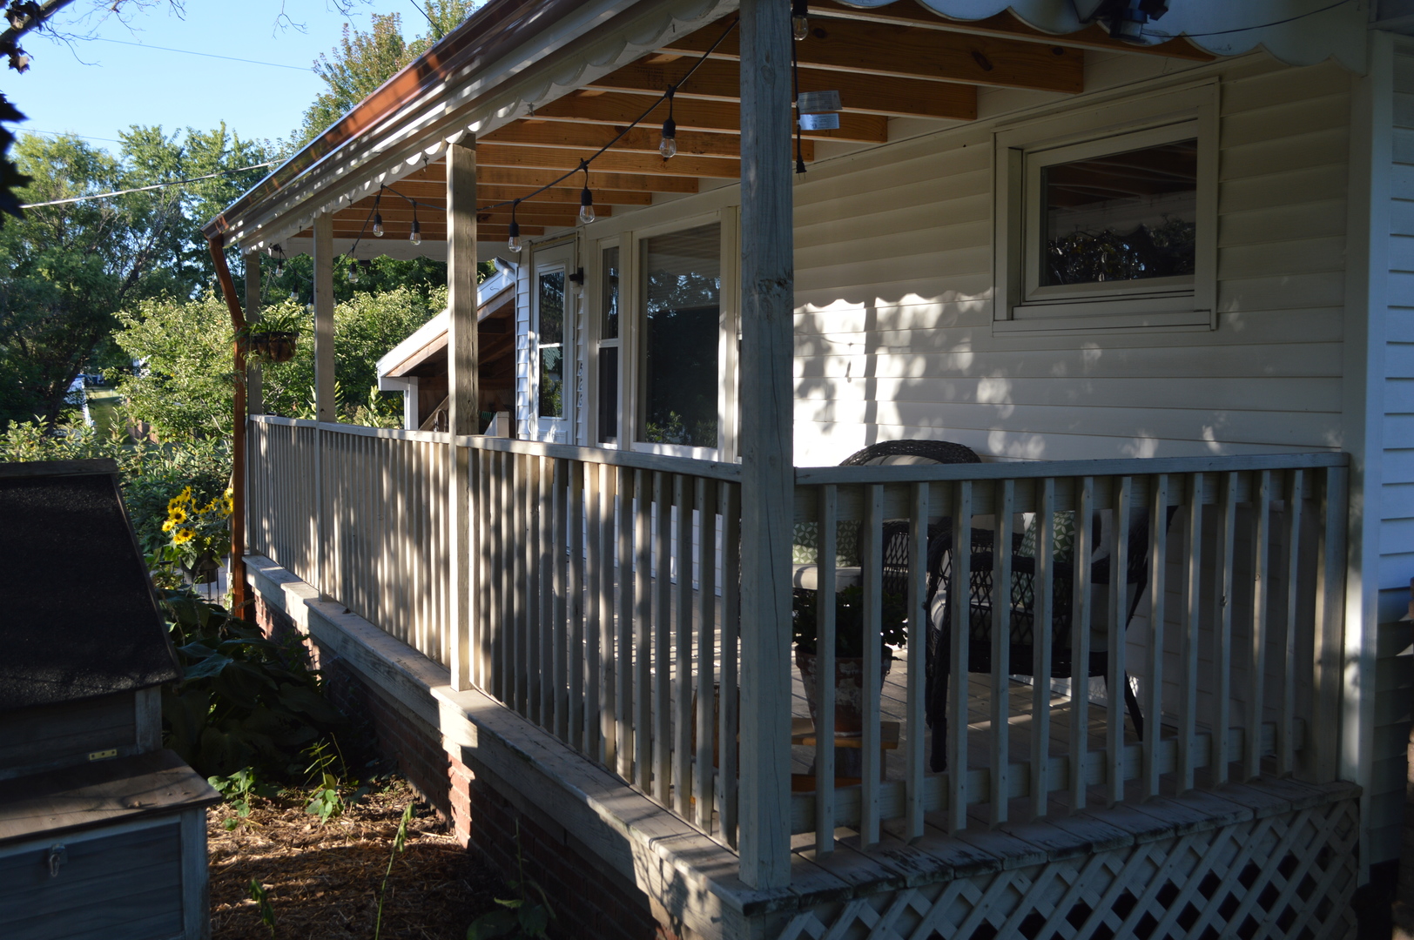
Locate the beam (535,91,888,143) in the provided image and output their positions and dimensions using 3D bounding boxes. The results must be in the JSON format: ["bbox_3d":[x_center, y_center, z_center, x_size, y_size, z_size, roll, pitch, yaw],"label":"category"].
[{"bbox_3d":[-0.026,-1.455,5.675,1.829,0.176,0.040,-3,5,-27],"label":"beam"}]

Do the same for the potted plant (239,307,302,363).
[{"bbox_3d":[-2.738,-0.846,8.873,0.400,0.360,0.400,-2,4,-27],"label":"potted plant"}]

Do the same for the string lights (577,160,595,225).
[{"bbox_3d":[-0.365,-0.842,4.281,0.050,0.198,0.050,0,4,0],"label":"string lights"}]

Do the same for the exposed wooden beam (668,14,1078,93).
[{"bbox_3d":[0.530,-1.386,4.586,1.829,0.176,0.040,-3,5,-27],"label":"exposed wooden beam"}]

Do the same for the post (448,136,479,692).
[{"bbox_3d":[-0.922,-0.198,5.345,0.086,2.083,0.086,-2,4,-27],"label":"post"}]

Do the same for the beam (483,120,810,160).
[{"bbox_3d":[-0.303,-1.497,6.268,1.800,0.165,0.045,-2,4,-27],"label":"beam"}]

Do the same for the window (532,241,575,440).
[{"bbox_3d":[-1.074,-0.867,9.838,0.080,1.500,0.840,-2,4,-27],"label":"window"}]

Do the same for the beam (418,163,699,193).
[{"bbox_3d":[-0.853,-1.558,7.295,1.829,0.176,0.040,-3,5,-27],"label":"beam"}]

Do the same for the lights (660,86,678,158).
[{"bbox_3d":[-0.102,-0.913,3.711,0.049,0.187,0.049,0,4,0],"label":"lights"}]

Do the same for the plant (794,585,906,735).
[{"bbox_3d":[0.370,0.505,3.836,0.350,0.400,0.350,0,4,3],"label":"plant"}]

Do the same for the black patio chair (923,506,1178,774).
[{"bbox_3d":[1.072,0.436,4.467,0.770,0.890,0.680,0,4,1],"label":"black patio chair"}]

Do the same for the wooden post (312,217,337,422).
[{"bbox_3d":[-2.028,-0.348,7.500,0.090,2.050,0.090,-2,4,-27],"label":"wooden post"}]

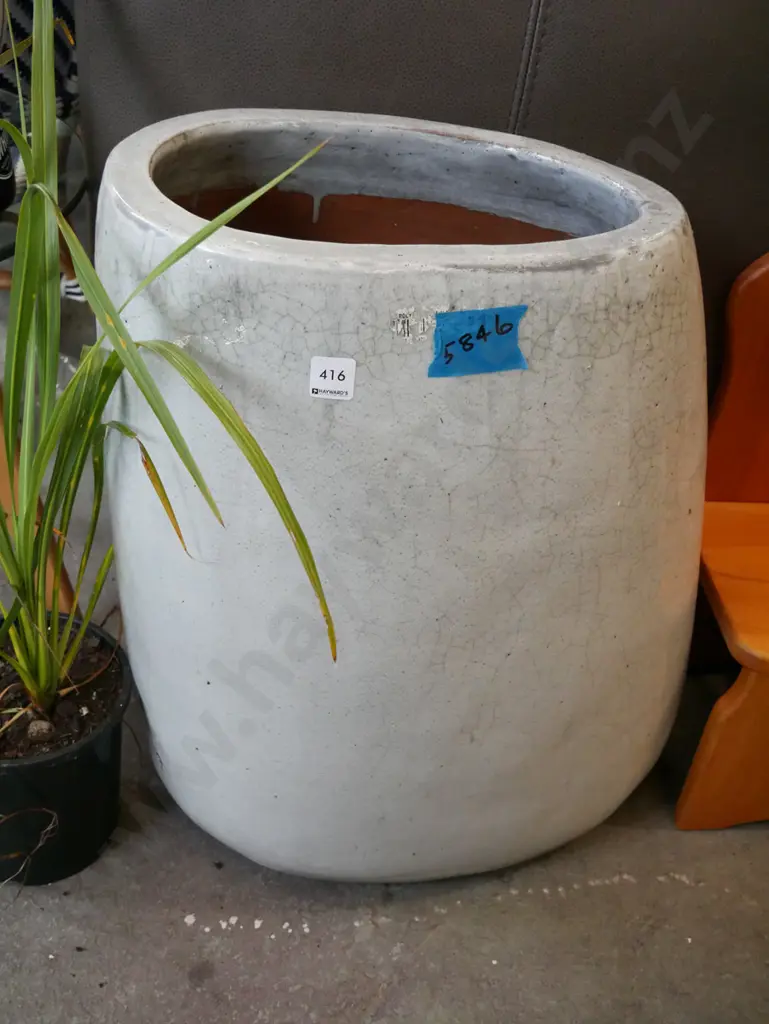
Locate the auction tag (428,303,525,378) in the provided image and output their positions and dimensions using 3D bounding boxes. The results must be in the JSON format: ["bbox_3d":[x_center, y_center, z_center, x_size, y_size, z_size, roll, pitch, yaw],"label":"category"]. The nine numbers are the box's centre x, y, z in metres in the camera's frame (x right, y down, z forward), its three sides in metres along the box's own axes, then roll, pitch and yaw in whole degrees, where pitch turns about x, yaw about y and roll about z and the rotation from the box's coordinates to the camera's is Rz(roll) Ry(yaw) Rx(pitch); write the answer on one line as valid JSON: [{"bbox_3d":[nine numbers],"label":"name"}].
[{"bbox_3d":[0.070,-0.125,0.873,0.077,0.048,0.003,-7,25,-13],"label":"auction tag"}]

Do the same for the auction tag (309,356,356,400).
[{"bbox_3d":[-0.037,-0.096,0.850,0.032,0.031,0.001,7,25,8],"label":"auction tag"}]

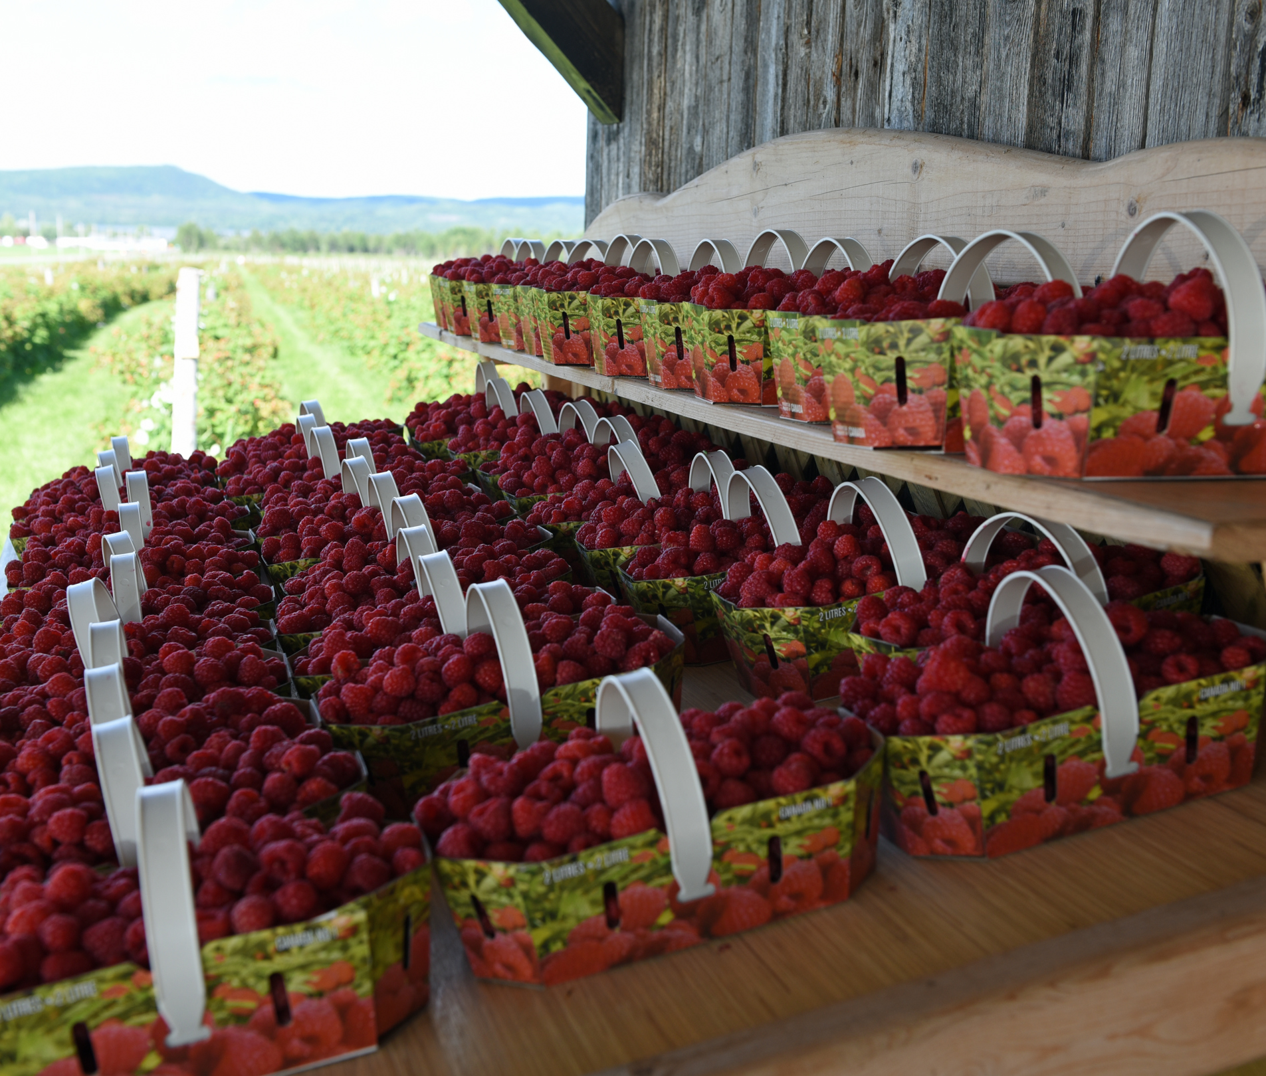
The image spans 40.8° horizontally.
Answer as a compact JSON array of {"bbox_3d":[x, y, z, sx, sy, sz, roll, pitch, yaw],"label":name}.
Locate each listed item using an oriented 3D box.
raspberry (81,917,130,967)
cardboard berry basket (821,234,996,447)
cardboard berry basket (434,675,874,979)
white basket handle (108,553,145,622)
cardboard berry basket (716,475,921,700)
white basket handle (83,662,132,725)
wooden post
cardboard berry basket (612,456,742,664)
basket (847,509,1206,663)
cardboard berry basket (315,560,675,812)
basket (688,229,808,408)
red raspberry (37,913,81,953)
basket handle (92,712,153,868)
[{"bbox_3d":[-0.248,0.190,0.800,0.021,0.024,0.023,-11,12,-13],"label":"raspberry"},{"bbox_3d":[0.245,-0.140,1.112,0.263,0.151,0.126,-3,10,-27],"label":"cardboard berry basket"},{"bbox_3d":[0.013,0.145,0.977,0.263,0.151,0.126,-11,11,-15],"label":"cardboard berry basket"},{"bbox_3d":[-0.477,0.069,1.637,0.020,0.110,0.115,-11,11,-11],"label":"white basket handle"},{"bbox_3d":[0.192,0.027,1.316,0.256,0.143,0.139,-11,12,-13],"label":"cardboard berry basket"},{"bbox_3d":[-0.338,0.138,1.119,0.022,0.108,0.141,-12,13,-15],"label":"white basket handle"},{"bbox_3d":[-1.981,-0.658,7.500,0.105,1.100,0.105,1,10,-15],"label":"wooden post"},{"bbox_3d":[0.117,0.011,1.450,0.256,0.140,0.139,-11,12,-12],"label":"cardboard berry basket"},{"bbox_3d":[0.295,0.051,1.251,0.263,0.151,0.126,-10,10,-6],"label":"basket"},{"bbox_3d":[-0.091,0.099,1.191,0.256,0.138,0.139,-12,13,-16],"label":"cardboard berry basket"},{"bbox_3d":[0.174,-0.188,1.453,0.256,0.135,0.139,-2,9,-16],"label":"basket"},{"bbox_3d":[-0.279,0.192,0.829,0.022,0.021,0.022,-2,11,-19],"label":"red raspberry"},{"bbox_3d":[-0.292,0.160,0.990,0.022,0.106,0.141,-12,13,-14],"label":"basket handle"}]

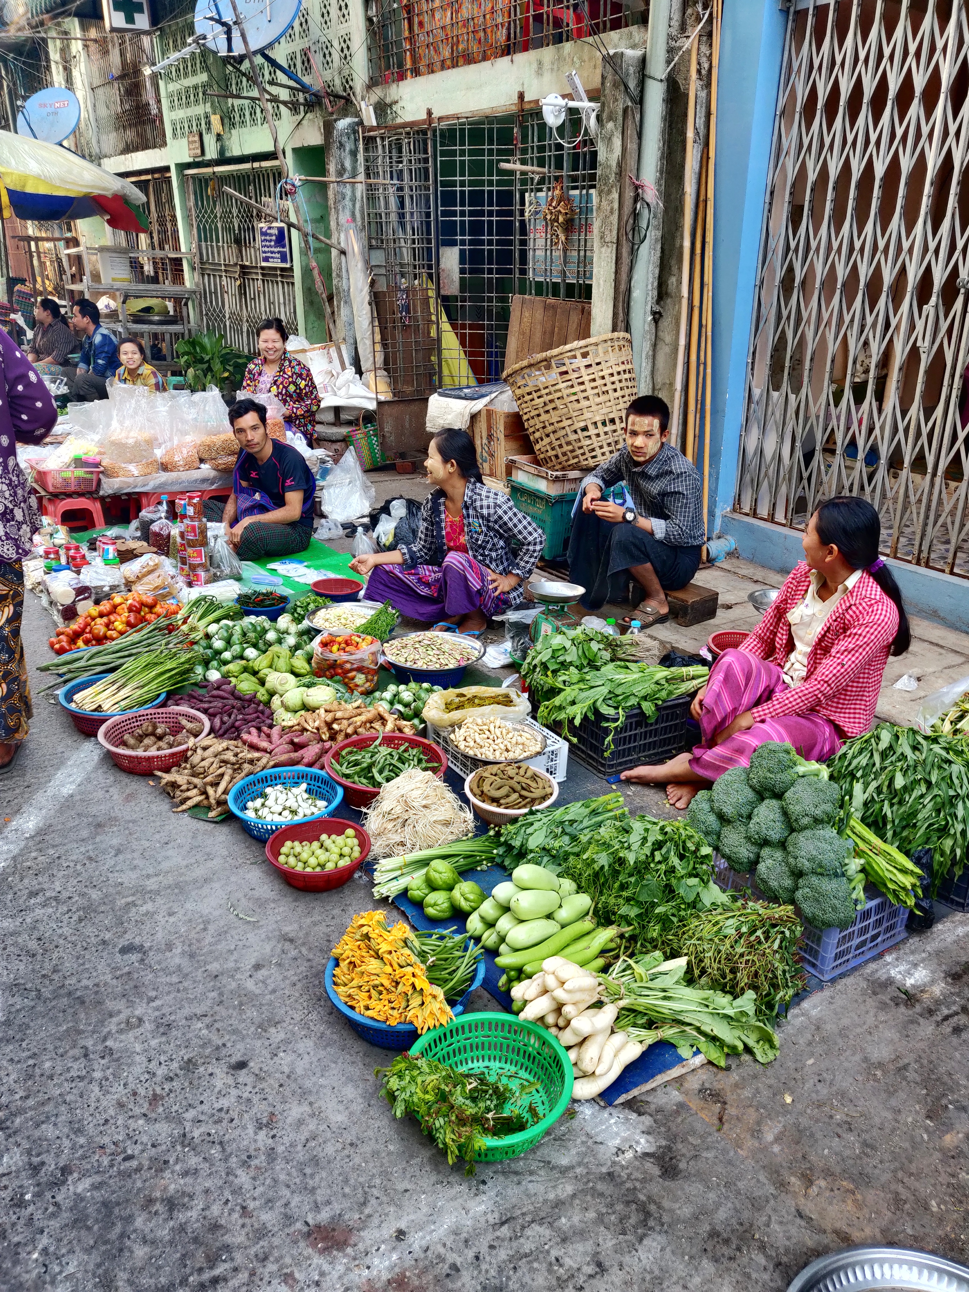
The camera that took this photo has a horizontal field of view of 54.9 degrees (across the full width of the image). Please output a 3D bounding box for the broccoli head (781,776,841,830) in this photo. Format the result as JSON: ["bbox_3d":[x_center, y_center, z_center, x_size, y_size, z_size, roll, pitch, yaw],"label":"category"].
[{"bbox_3d":[0.787,0.375,2.253,0.140,0.130,0.140,7,24,16],"label":"broccoli head"}]

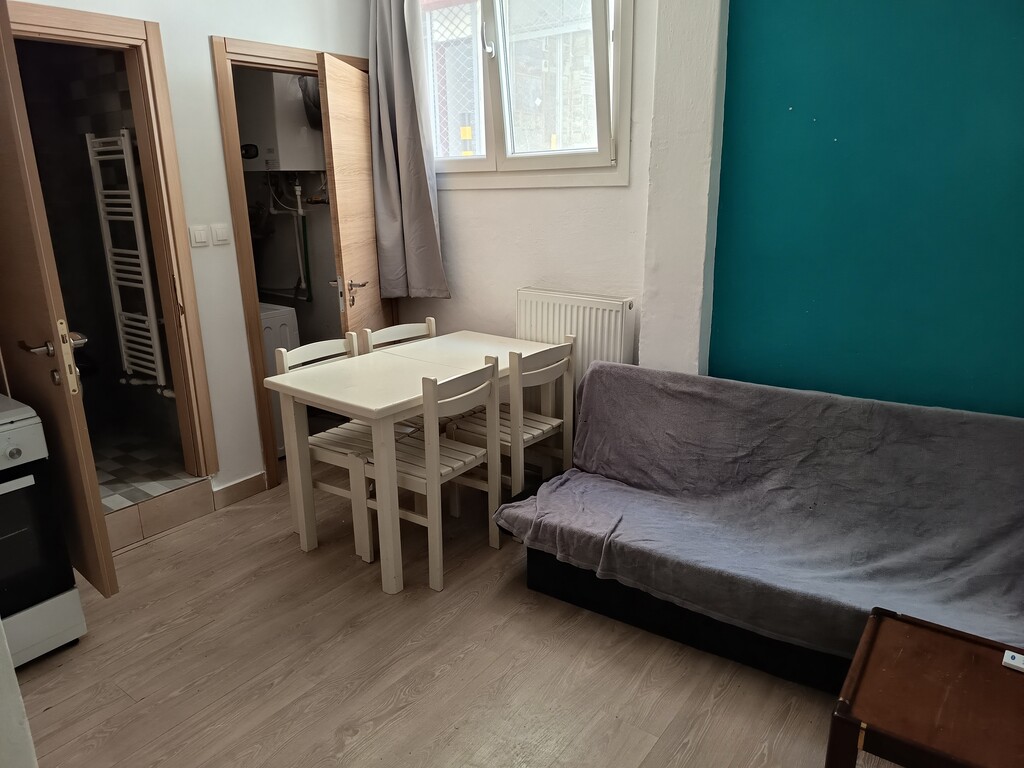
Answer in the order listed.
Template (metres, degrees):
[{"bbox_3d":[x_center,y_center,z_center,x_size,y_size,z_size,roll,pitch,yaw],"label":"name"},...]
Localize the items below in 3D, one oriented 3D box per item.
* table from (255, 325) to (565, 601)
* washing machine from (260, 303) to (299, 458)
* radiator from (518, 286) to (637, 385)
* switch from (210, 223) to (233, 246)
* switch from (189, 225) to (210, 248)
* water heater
[{"bbox_3d":[-0.352,0.270,3.151,0.643,0.755,1.178,11,20,37],"label":"table"},{"bbox_3d":[-1.587,-0.002,4.008,0.600,0.840,0.550,12,20,37],"label":"washing machine"},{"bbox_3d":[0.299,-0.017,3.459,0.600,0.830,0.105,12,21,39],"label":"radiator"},{"bbox_3d":[-1.306,-0.671,3.193,0.012,0.086,0.083,12,20,37],"label":"switch"},{"bbox_3d":[-1.369,-0.646,3.116,0.012,0.086,0.083,12,20,37],"label":"switch"},{"bbox_3d":[-1.354,-1.613,4.122,0.430,0.720,0.350,12,20,37],"label":"water heater"}]

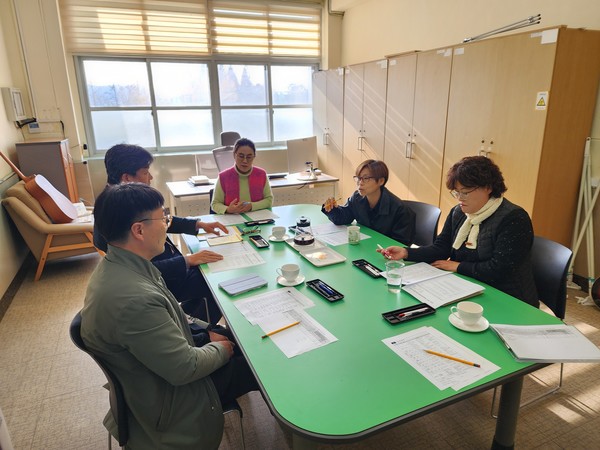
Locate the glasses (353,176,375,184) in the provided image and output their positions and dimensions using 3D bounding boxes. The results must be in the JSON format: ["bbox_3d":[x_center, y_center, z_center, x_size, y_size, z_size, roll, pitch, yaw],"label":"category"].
[{"bbox_3d":[0.432,-0.291,2.470,0.140,0.045,0.140,-14,14,-36],"label":"glasses"}]

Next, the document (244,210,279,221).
[{"bbox_3d":[-0.313,-0.083,3.188,0.210,0.004,0.297,-8,18,-23],"label":"document"}]

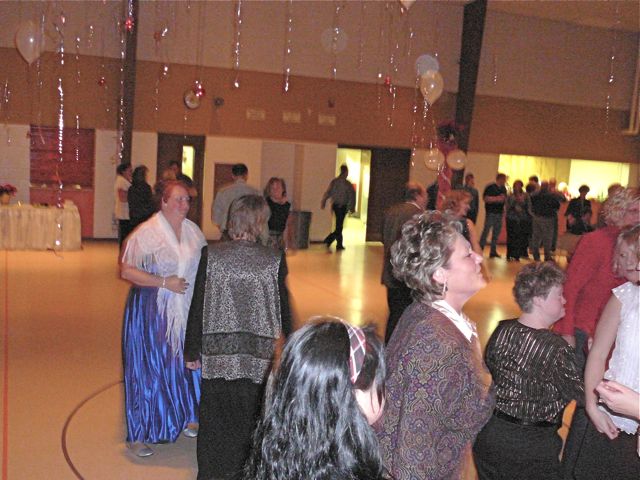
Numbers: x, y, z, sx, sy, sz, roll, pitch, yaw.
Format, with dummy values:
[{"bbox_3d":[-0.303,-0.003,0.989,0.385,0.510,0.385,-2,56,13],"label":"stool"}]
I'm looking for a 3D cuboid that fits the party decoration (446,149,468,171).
[{"bbox_3d":[1.941,-1.137,9.200,0.280,0.290,0.280,3,6,0],"label":"party decoration"}]

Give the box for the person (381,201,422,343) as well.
[{"bbox_3d":[0.855,0.336,6.153,0.400,1.740,0.540,-3,9,-40],"label":"person"}]

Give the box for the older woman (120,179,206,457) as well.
[{"bbox_3d":[-0.895,0.433,3.755,0.520,1.550,0.440,-2,8,-36],"label":"older woman"}]

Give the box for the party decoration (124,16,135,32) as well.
[{"bbox_3d":[-2.355,-2.664,8.000,0.120,0.200,0.120,3,6,0],"label":"party decoration"}]

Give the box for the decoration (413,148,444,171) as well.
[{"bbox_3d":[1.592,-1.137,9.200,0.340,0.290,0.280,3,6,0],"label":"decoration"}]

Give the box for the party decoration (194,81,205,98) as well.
[{"bbox_3d":[-1.676,-2.093,9.000,0.140,0.240,0.130,3,6,0],"label":"party decoration"}]

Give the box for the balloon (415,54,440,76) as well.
[{"bbox_3d":[1.562,-2.535,9.400,0.340,0.340,0.320,3,6,0],"label":"balloon"}]

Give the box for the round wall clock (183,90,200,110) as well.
[{"bbox_3d":[-2.610,-2.847,13.175,0.370,0.390,0.150,1,7,-16],"label":"round wall clock"}]

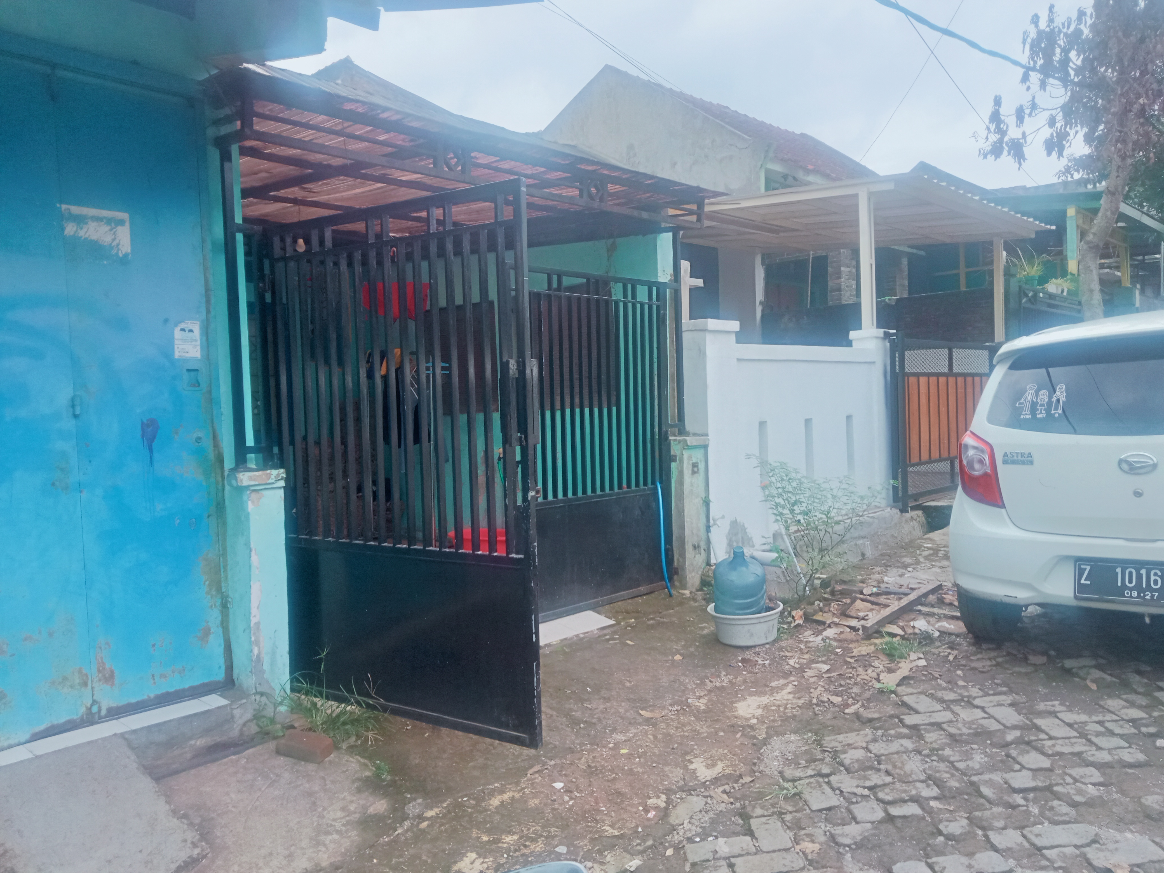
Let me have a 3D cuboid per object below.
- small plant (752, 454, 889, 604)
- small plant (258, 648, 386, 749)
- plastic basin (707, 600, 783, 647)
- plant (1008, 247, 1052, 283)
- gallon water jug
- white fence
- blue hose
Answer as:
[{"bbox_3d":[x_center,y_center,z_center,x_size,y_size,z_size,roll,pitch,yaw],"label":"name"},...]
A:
[{"bbox_3d":[1.396,0.549,5.550,0.760,0.820,0.650,-1,3,14],"label":"small plant"},{"bbox_3d":[-0.977,0.967,3.530,0.440,0.290,0.330,-3,3,-16],"label":"small plant"},{"bbox_3d":[0.830,0.955,4.800,0.385,0.155,0.385,-1,3,10],"label":"plastic basin"},{"bbox_3d":[5.708,-2.162,12.000,0.550,0.480,0.500,-1,3,26],"label":"plant"},{"bbox_3d":[0.810,0.798,4.820,0.266,0.470,0.266,-1,3,9],"label":"gallon water jug"},{"bbox_3d":[1.701,-0.054,7.450,0.310,1.620,3.200,0,4,39],"label":"white fence"},{"bbox_3d":[0.510,0.627,5.800,0.110,0.710,0.100,-2,3,5],"label":"blue hose"}]

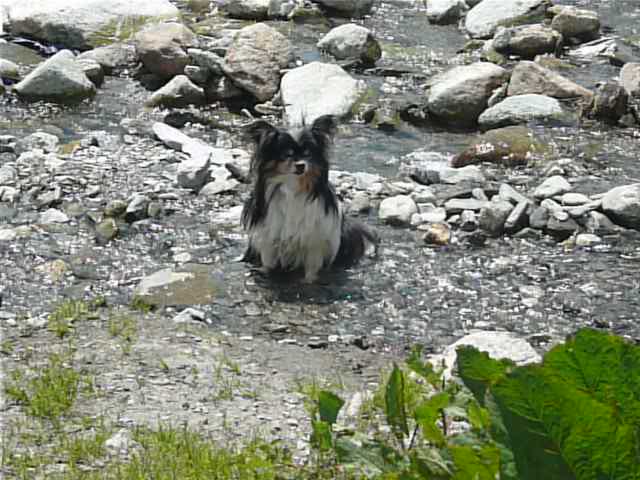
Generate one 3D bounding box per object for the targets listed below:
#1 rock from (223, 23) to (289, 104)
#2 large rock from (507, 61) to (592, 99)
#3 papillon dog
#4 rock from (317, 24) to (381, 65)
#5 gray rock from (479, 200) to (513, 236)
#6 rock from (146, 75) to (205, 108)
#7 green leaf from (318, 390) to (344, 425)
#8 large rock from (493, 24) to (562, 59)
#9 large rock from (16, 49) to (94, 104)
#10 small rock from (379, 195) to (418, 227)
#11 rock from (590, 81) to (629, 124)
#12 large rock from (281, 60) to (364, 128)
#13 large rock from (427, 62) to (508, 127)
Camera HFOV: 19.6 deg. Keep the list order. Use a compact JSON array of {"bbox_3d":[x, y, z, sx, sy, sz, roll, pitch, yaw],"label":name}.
[{"bbox_3d":[-0.261,-0.730,7.604,0.280,0.333,0.210,0,17,0],"label":"rock"},{"bbox_3d":[0.739,-0.517,5.952,0.278,0.102,0.195,0,18,0],"label":"large rock"},{"bbox_3d":[-0.024,-0.109,4.240,0.240,0.390,0.310,8,20,24],"label":"papillon dog"},{"bbox_3d":[0.129,-0.886,8.376,0.290,0.180,0.217,0,17,0],"label":"rock"},{"bbox_3d":[0.541,-0.066,5.704,0.105,0.113,0.089,0,17,0],"label":"gray rock"},{"bbox_3d":[-0.454,-0.466,5.807,0.184,0.092,0.147,0,18,0],"label":"rock"},{"bbox_3d":[0.021,0.299,3.300,0.046,0.060,0.030,0,18,0],"label":"green leaf"},{"bbox_3d":[0.729,-0.698,6.498,0.248,0.103,0.161,0,18,0],"label":"large rock"},{"bbox_3d":[-1.089,-0.673,7.615,0.338,0.213,0.236,0,17,0],"label":"large rock"},{"bbox_3d":[0.247,-0.093,5.815,0.126,0.101,0.101,0,17,0],"label":"small rock"},{"bbox_3d":[1.125,-0.535,7.188,0.148,0.173,0.126,0,17,0],"label":"rock"},{"bbox_3d":[0.007,-0.438,5.581,0.255,0.188,0.230,0,18,0],"label":"large rock"},{"bbox_3d":[0.448,-0.442,5.610,0.250,0.175,0.213,0,18,0],"label":"large rock"}]

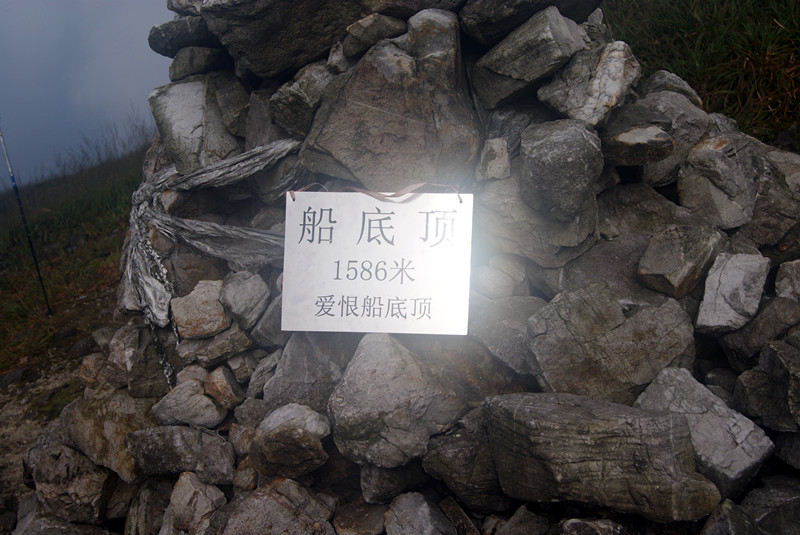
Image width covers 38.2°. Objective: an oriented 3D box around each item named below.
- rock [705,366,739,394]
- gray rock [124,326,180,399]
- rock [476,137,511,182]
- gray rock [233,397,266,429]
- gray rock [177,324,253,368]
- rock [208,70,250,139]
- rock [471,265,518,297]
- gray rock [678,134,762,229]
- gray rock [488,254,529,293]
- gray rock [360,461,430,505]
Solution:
[{"bbox_3d":[0.723,0.256,2.600,0.080,0.066,0.075,0,10,0],"label":"rock"},{"bbox_3d":[-0.565,0.217,2.640,0.125,0.155,0.135,0,10,0],"label":"gray rock"},{"bbox_3d":[0.205,-0.237,2.540,0.075,0.090,0.075,1,8,0],"label":"rock"},{"bbox_3d":[-0.340,0.326,2.600,0.067,0.063,0.070,0,8,0],"label":"gray rock"},{"bbox_3d":[-0.420,0.179,2.620,0.170,0.099,0.130,2,7,0],"label":"gray rock"},{"bbox_3d":[-0.395,-0.378,2.680,0.100,0.150,0.115,0,10,0],"label":"rock"},{"bbox_3d":[0.207,0.030,2.510,0.100,0.075,0.085,1,8,0],"label":"rock"},{"bbox_3d":[0.737,-0.198,2.660,0.190,0.213,0.190,-1,7,-20],"label":"gray rock"},{"bbox_3d":[0.241,0.013,2.570,0.097,0.088,0.090,2,7,0],"label":"gray rock"},{"bbox_3d":[-0.010,0.473,2.550,0.152,0.079,0.120,0,8,0],"label":"gray rock"}]

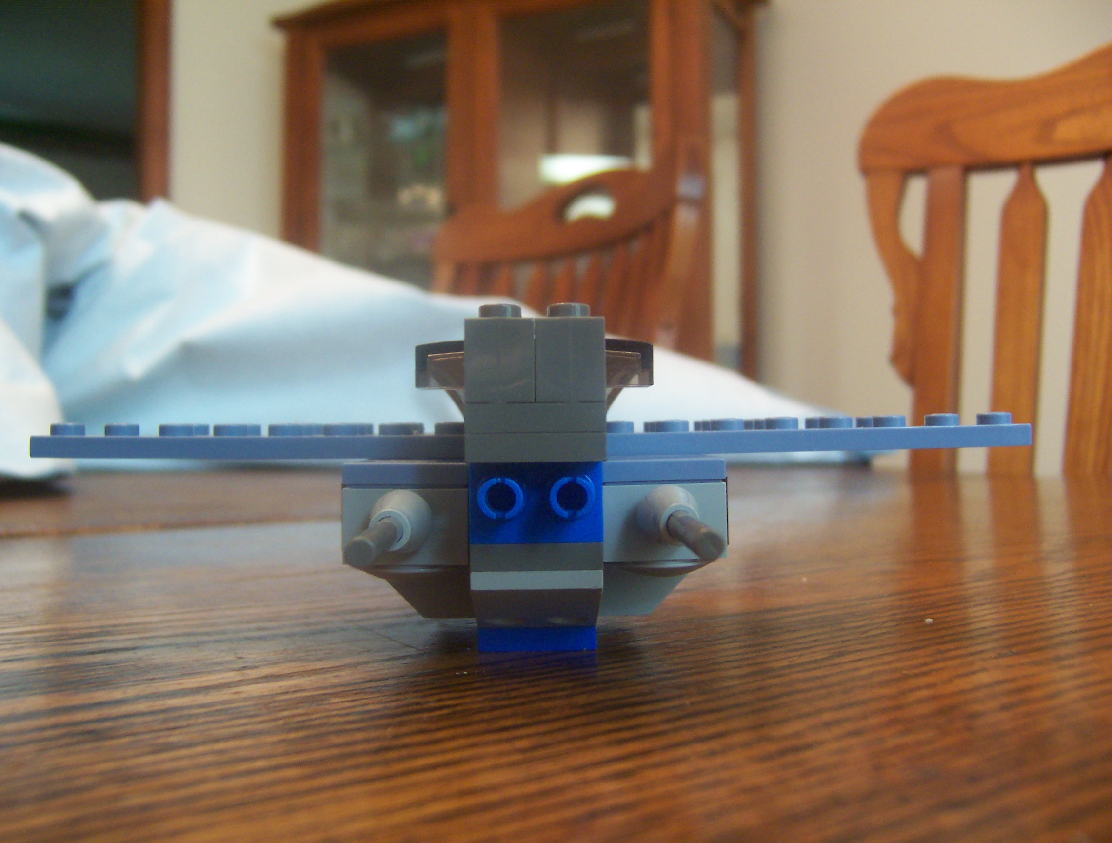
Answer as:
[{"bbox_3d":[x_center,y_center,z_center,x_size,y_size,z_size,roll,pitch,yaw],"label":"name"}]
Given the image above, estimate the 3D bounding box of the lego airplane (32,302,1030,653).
[{"bbox_3d":[-0.003,0.009,0.159,0.144,0.043,0.107,-1,-1,-1],"label":"lego airplane"}]

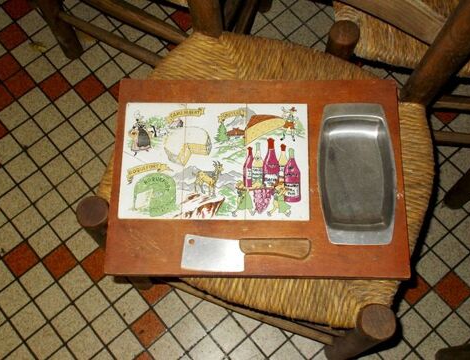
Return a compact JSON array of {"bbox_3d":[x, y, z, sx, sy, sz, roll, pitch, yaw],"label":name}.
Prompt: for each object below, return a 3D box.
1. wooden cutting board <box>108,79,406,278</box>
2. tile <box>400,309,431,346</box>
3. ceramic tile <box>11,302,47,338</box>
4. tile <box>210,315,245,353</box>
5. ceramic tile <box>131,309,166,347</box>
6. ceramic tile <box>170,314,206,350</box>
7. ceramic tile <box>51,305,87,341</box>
[{"bbox_3d":[0.027,-0.007,0.755,0.355,0.018,0.253,0,72,2],"label":"wooden cutting board"},{"bbox_3d":[0.379,0.317,1.306,0.057,0.008,0.057,-39,75,-11],"label":"tile"},{"bbox_3d":[-0.388,0.266,1.161,0.049,0.008,0.049,-39,75,-11],"label":"ceramic tile"},{"bbox_3d":[-0.012,0.284,1.121,0.049,0.009,0.049,-39,75,-11],"label":"tile"},{"bbox_3d":[-0.167,0.288,1.181,0.051,0.008,0.051,-39,74,-11],"label":"ceramic tile"},{"bbox_3d":[-0.089,0.293,1.177,0.051,0.008,0.051,-39,74,-11],"label":"ceramic tile"},{"bbox_3d":[-0.360,0.310,1.325,0.057,0.008,0.057,-39,75,-11],"label":"ceramic tile"}]

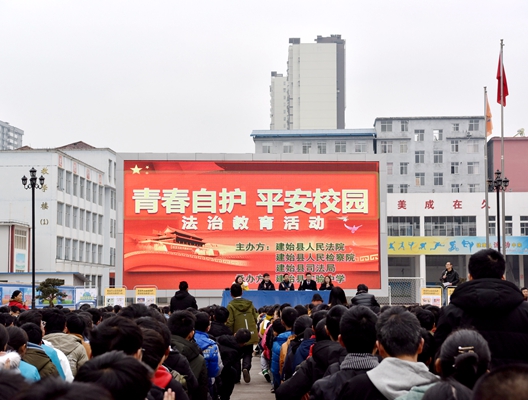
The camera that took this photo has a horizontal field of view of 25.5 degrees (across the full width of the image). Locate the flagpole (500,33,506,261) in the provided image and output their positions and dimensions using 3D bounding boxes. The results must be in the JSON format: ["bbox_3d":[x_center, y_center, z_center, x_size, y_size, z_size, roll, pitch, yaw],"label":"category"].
[{"bbox_3d":[8.613,-0.711,41.686,0.130,10.192,0.130,0,-5,0],"label":"flagpole"}]

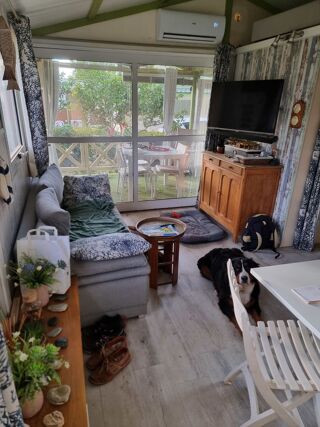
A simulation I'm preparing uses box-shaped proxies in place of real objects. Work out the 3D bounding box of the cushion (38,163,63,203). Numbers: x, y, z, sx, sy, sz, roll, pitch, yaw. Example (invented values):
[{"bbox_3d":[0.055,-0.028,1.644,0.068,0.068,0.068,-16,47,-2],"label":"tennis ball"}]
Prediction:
[{"bbox_3d":[-1.109,-0.300,3.051,0.138,0.406,0.406,-10,21,7],"label":"cushion"}]

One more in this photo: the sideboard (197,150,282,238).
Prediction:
[{"bbox_3d":[0.942,-0.280,3.754,0.471,0.857,1.025,-6,23,-17],"label":"sideboard"}]

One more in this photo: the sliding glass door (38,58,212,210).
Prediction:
[{"bbox_3d":[-0.353,-0.963,4.071,2.262,1.959,0.100,-5,22,-16],"label":"sliding glass door"}]

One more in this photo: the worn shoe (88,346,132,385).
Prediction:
[{"bbox_3d":[-0.306,0.907,1.806,0.280,0.110,0.107,-18,28,-40],"label":"worn shoe"}]

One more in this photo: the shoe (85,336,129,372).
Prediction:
[{"bbox_3d":[-0.334,0.852,1.848,0.275,0.104,0.100,-15,27,-36],"label":"shoe"}]

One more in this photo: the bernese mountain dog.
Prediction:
[{"bbox_3d":[0.632,0.484,2.484,0.430,0.450,0.880,-2,21,-9],"label":"bernese mountain dog"}]

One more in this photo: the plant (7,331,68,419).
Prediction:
[{"bbox_3d":[-0.444,0.574,1.073,0.214,0.268,0.214,-5,23,-16],"label":"plant"}]

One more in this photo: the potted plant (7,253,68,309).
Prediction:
[{"bbox_3d":[-0.657,0.370,1.620,0.270,0.310,0.230,-5,22,-16],"label":"potted plant"}]

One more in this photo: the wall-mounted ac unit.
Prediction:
[{"bbox_3d":[0.377,-2.264,3.637,0.830,0.300,0.205,-5,22,-16],"label":"wall-mounted ac unit"}]

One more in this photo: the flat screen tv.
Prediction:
[{"bbox_3d":[0.961,-1.242,3.437,0.061,0.543,0.934,-16,28,-37],"label":"flat screen tv"}]

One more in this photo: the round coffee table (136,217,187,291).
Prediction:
[{"bbox_3d":[0.008,0.356,2.552,0.401,0.520,0.401,1,22,0],"label":"round coffee table"}]

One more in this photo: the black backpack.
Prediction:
[{"bbox_3d":[1.131,0.197,3.311,0.360,0.420,0.280,14,25,30],"label":"black backpack"}]

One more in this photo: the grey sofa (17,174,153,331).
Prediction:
[{"bbox_3d":[-0.755,0.163,2.810,0.842,0.658,1.882,-5,23,-16],"label":"grey sofa"}]

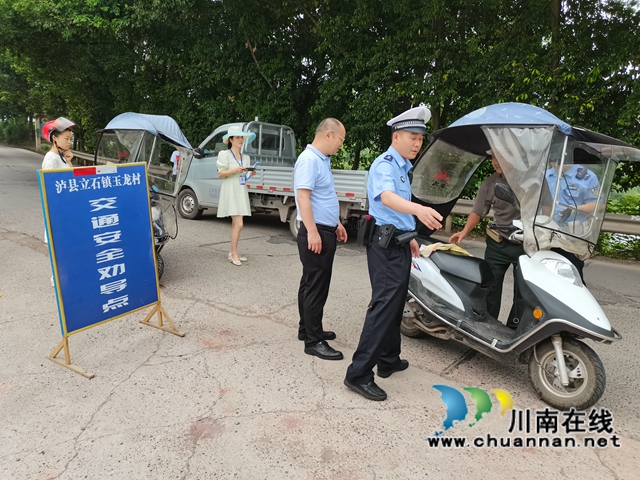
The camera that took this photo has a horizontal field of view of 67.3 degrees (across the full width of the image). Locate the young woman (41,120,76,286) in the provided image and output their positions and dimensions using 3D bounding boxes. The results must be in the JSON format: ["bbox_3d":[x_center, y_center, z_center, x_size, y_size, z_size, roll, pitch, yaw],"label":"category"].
[{"bbox_3d":[-2.813,-0.369,5.209,0.455,1.778,0.475,-1,13,-2],"label":"young woman"}]

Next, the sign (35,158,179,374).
[{"bbox_3d":[-1.599,0.148,3.665,0.576,1.414,0.848,8,15,33],"label":"sign"}]

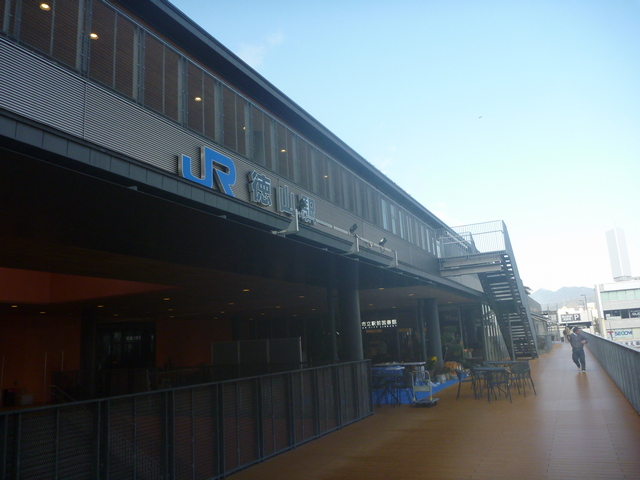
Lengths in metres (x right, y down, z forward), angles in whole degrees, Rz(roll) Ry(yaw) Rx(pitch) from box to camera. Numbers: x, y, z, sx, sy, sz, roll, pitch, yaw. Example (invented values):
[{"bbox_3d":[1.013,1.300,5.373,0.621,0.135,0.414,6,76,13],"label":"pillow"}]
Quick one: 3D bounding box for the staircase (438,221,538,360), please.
[{"bbox_3d":[8.825,3.191,26.176,2.800,6.150,10.900,-9,-13,25],"label":"staircase"}]

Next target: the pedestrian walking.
[{"bbox_3d":[9.505,4.019,19.042,0.580,1.640,0.420,-9,-13,25],"label":"pedestrian walking"}]

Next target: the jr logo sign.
[{"bbox_3d":[-1.744,-1.076,8.156,0.120,0.687,1.332,-9,-13,25],"label":"jr logo sign"}]

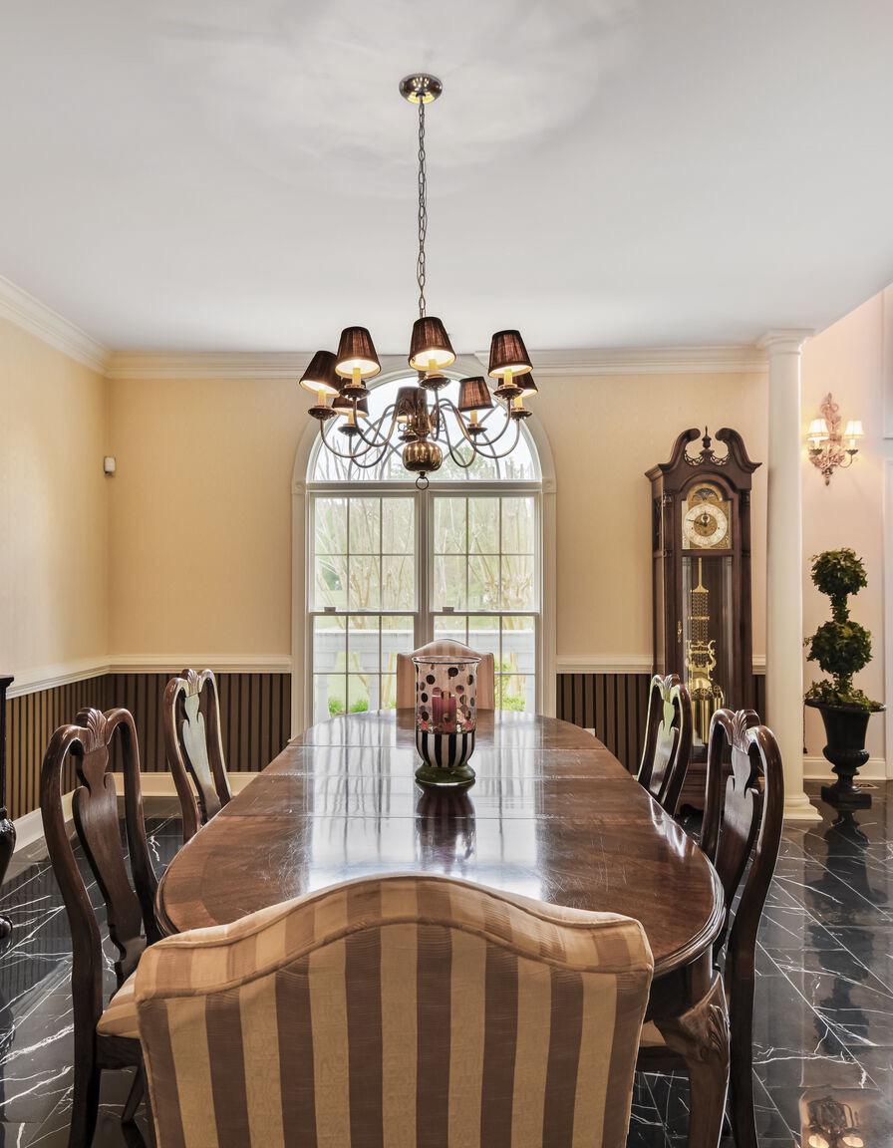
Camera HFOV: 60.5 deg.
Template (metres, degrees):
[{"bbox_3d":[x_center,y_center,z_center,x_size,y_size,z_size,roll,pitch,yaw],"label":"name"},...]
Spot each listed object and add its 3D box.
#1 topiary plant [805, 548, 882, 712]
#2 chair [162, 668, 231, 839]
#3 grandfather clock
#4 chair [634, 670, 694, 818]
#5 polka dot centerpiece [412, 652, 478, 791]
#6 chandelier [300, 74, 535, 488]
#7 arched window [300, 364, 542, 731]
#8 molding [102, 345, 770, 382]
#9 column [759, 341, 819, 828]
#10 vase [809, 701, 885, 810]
[{"bbox_3d":[2.404,0.331,4.652,0.450,0.953,0.450,0,-1,1],"label":"topiary plant"},{"bbox_3d":[-0.568,0.837,2.480,0.570,1.030,0.530,0,-1,1],"label":"chair"},{"bbox_3d":[1.524,0.268,4.567,0.600,2.230,0.350,0,-1,1],"label":"grandfather clock"},{"bbox_3d":[0.417,0.831,2.263,0.550,1.055,0.510,0,-1,1],"label":"chair"},{"bbox_3d":[-0.002,0.415,2.190,0.190,0.341,0.190,0,-1,1],"label":"polka dot centerpiece"},{"bbox_3d":[-0.071,-0.815,2.161,0.680,1.140,0.720,0,-1,1],"label":"chandelier"},{"bbox_3d":[-0.146,-0.126,4.776,1.550,2.290,0.120,0,-1,1],"label":"arched window"},{"bbox_3d":[-0.049,-1.291,4.720,4.170,0.137,0.105,0,-1,1],"label":"molding"},{"bbox_3d":[1.940,0.006,4.440,0.300,2.740,0.300,0,-1,1],"label":"column"},{"bbox_3d":[2.430,1.079,4.610,0.430,0.610,0.430,0,-1,1],"label":"vase"}]

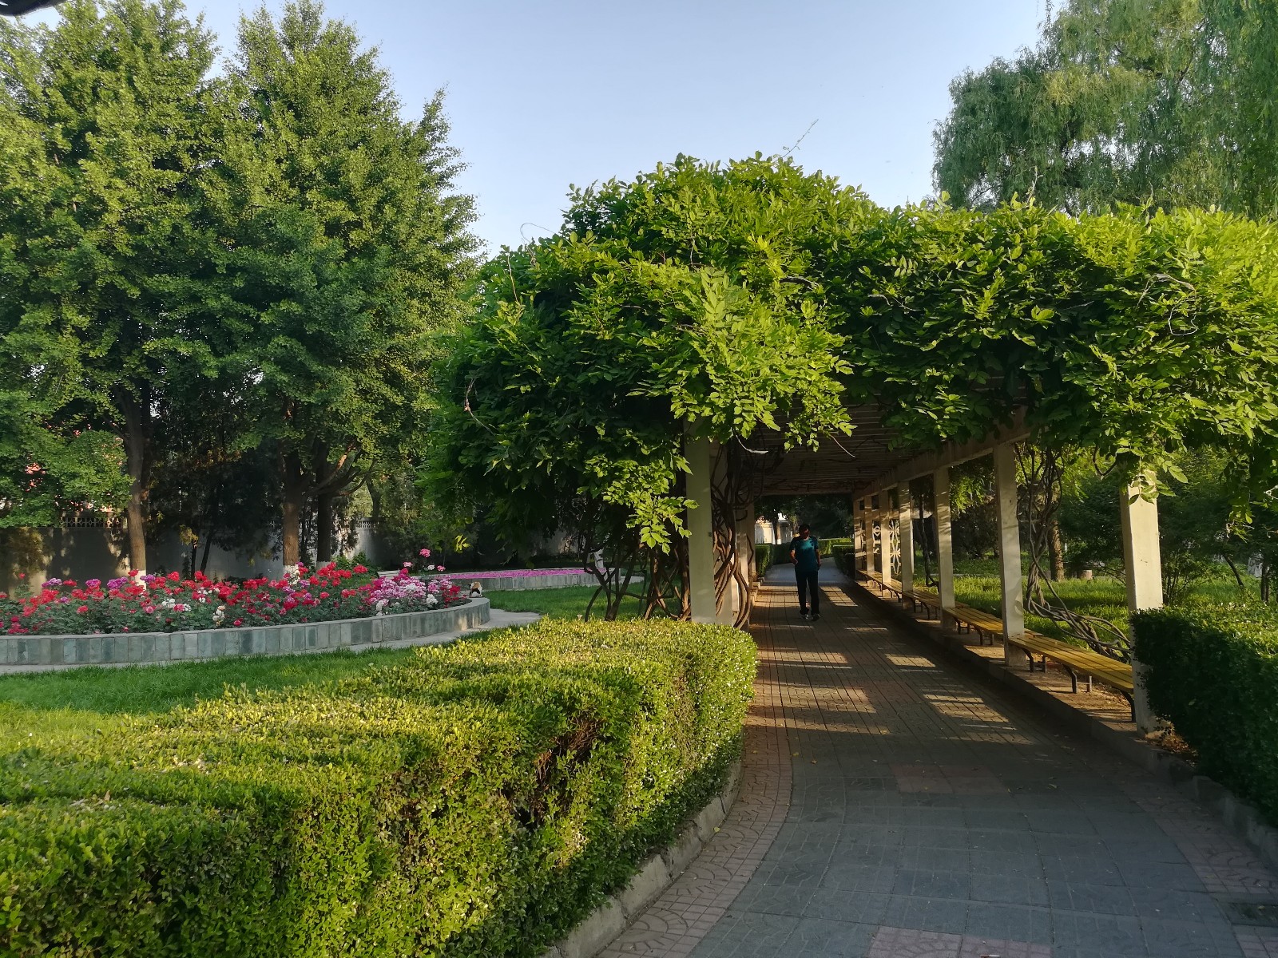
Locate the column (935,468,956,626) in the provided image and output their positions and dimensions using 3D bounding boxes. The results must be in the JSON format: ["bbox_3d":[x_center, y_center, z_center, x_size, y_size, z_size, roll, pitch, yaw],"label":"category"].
[{"bbox_3d":[4.318,0.994,13.556,0.175,2.249,0.165,-2,-4,7],"label":"column"}]

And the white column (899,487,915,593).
[{"bbox_3d":[4.791,1.200,17.181,0.175,2.249,0.165,-2,-4,7],"label":"white column"}]

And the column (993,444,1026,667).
[{"bbox_3d":[3.845,0.787,9.937,0.175,2.249,0.165,-2,-4,7],"label":"column"}]

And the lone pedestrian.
[{"bbox_3d":[2.960,1.669,17.189,0.550,1.710,0.360,-2,-4,7],"label":"lone pedestrian"}]

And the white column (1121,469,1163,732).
[{"bbox_3d":[3.391,0.637,6.441,0.175,2.150,0.165,-2,-4,7],"label":"white column"}]

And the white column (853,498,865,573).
[{"bbox_3d":[5.934,1.699,25.932,0.190,2.249,0.180,-2,-4,7],"label":"white column"}]

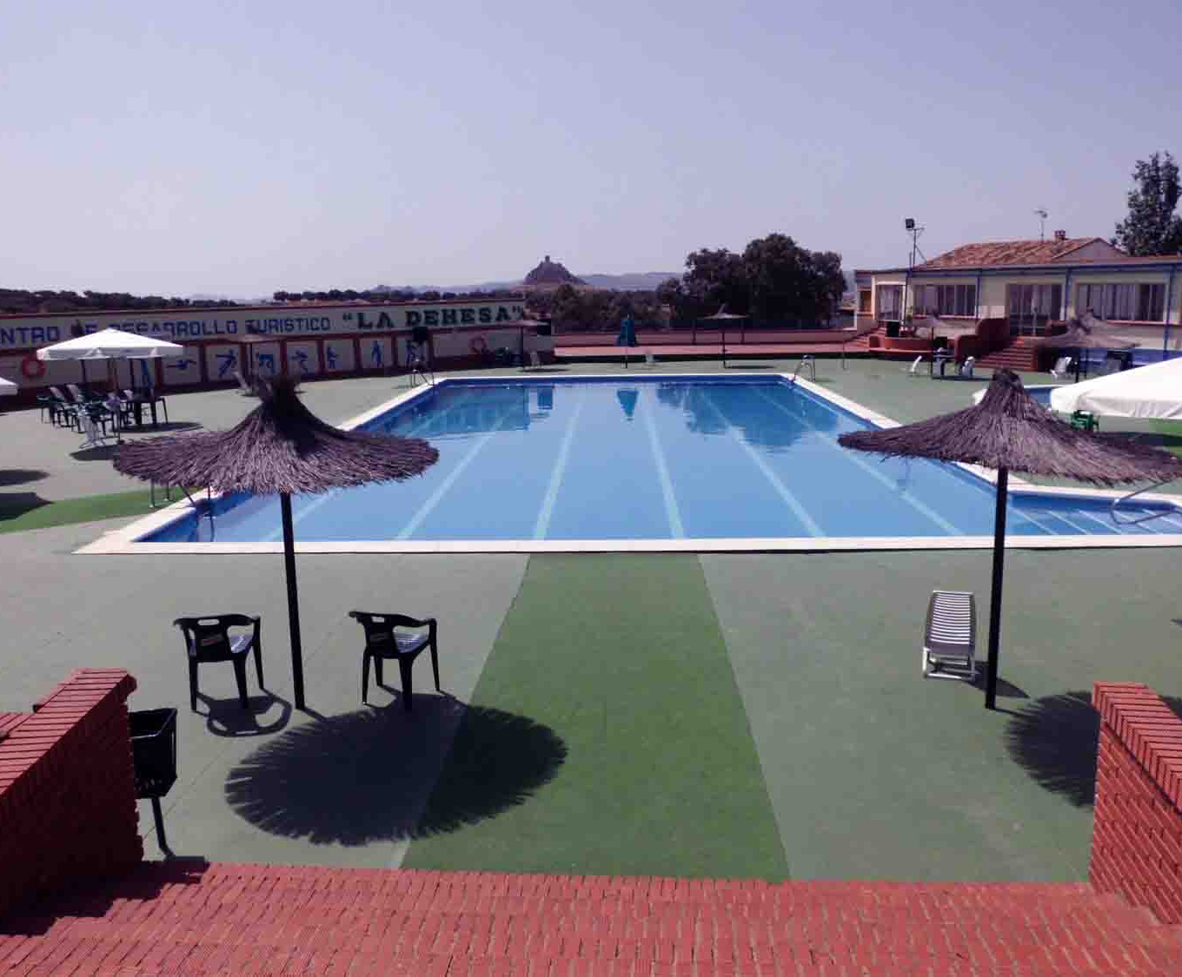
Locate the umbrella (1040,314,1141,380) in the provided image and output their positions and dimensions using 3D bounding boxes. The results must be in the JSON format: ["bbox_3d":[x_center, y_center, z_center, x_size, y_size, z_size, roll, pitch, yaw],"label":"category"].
[{"bbox_3d":[10.601,-2.476,21.047,2.300,2.520,2.300,-1,11,2],"label":"umbrella"}]

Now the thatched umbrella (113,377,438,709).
[{"bbox_3d":[-2.309,0.448,7.331,2.360,2.560,2.360,-1,11,2],"label":"thatched umbrella"}]

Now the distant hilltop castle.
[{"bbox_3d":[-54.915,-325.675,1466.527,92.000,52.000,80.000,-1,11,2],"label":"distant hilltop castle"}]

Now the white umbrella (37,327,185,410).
[{"bbox_3d":[-10.562,-2.290,21.713,3.250,2.550,3.250,-1,11,2],"label":"white umbrella"}]

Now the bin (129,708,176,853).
[{"bbox_3d":[-2.516,1.691,5.567,0.330,0.830,0.340,-2,11,-7],"label":"bin"}]

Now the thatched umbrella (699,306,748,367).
[{"bbox_3d":[5.484,-6.232,40.301,2.200,2.500,2.200,-1,11,2],"label":"thatched umbrella"}]

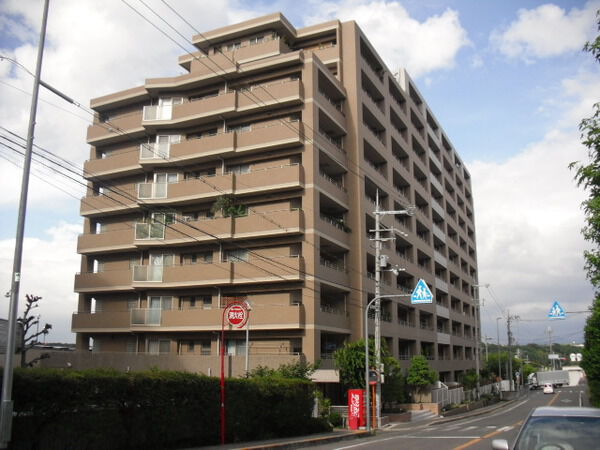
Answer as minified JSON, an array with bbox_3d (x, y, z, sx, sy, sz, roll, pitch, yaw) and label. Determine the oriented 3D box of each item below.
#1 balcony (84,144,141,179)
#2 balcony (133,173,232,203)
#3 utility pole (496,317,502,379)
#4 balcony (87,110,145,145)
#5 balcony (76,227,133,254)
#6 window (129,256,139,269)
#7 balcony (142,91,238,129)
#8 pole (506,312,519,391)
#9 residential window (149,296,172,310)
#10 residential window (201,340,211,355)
[{"bbox_3d":[-13.285,-4.325,44.990,5.550,1.550,1.600,-6,-14,24],"label":"balcony"},{"bbox_3d":[-7.493,-2.301,41.062,7.300,1.490,1.850,-6,-14,24],"label":"balcony"},{"bbox_3d":[20.366,13.409,61.560,0.400,8.079,0.250,0,-13,0],"label":"utility pole"},{"bbox_3d":[-13.558,-7.201,46.145,5.900,1.450,1.300,-6,-14,24],"label":"balcony"},{"bbox_3d":[-13.557,1.280,44.204,5.900,1.450,1.300,-6,-14,24],"label":"balcony"},{"bbox_3d":[-11.937,2.688,43.607,0.800,1.050,0.150,-6,-14,24],"label":"window"},{"bbox_3d":[-7.359,-7.794,42.116,6.950,1.420,2.200,-6,-14,24],"label":"balcony"},{"bbox_3d":[29.836,17.753,85.187,1.600,10.860,0.700,0,-13,0],"label":"pole"},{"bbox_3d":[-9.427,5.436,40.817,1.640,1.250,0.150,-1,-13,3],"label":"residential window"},{"bbox_3d":[-6.015,7.938,39.188,0.750,0.930,0.150,-6,-14,24],"label":"residential window"}]

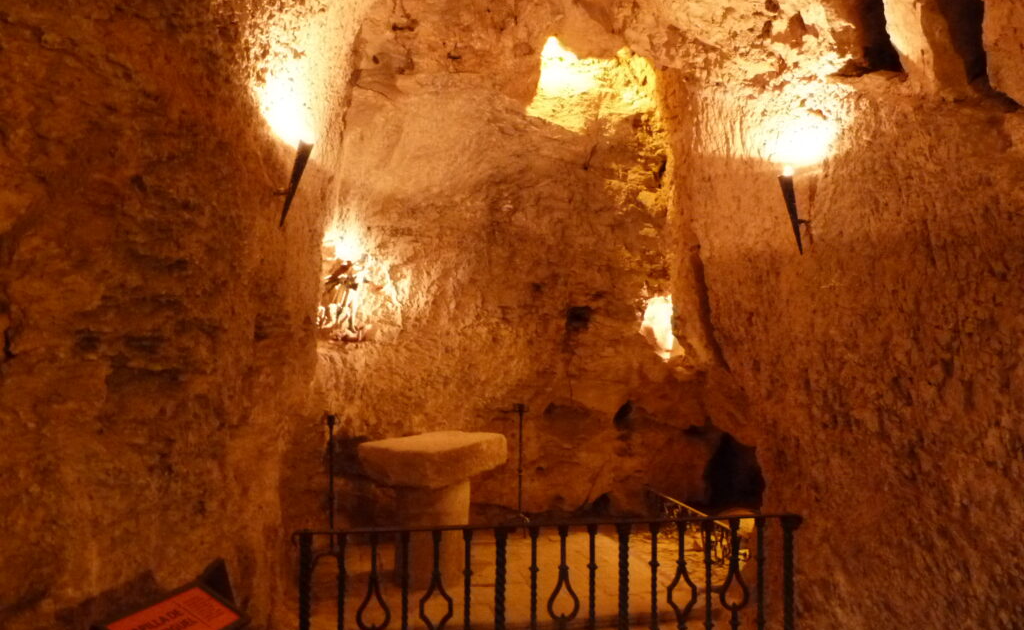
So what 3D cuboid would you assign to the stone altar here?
[{"bbox_3d":[-0.505,1.315,5.030,0.620,0.920,0.950,0,-1,34],"label":"stone altar"}]

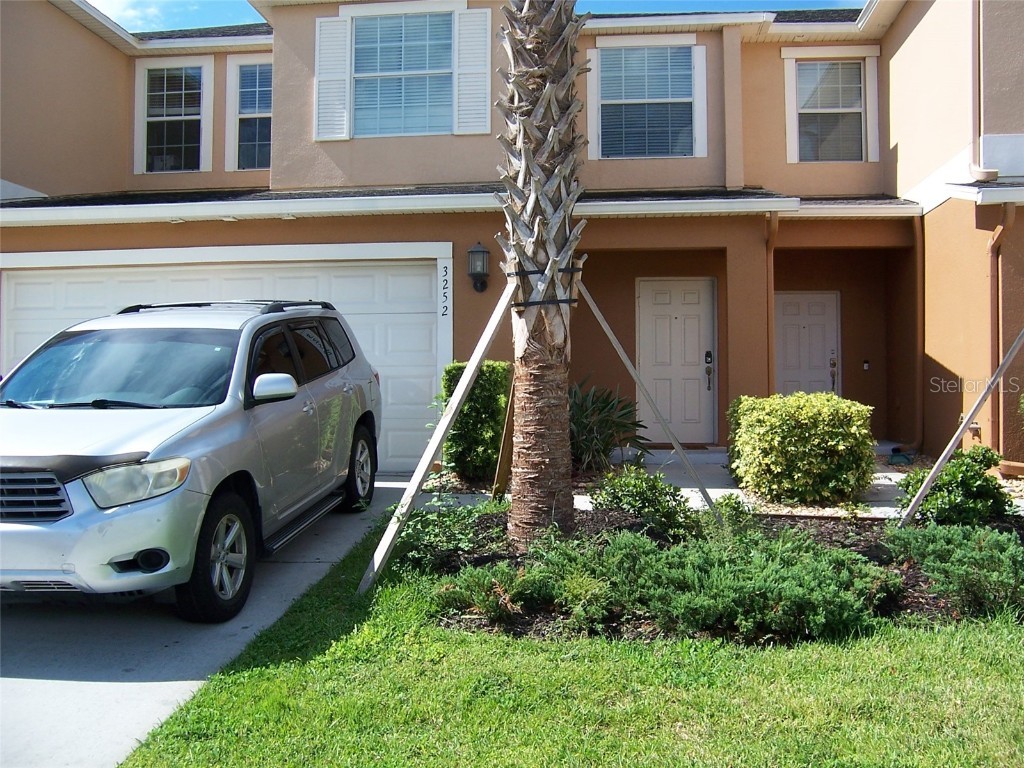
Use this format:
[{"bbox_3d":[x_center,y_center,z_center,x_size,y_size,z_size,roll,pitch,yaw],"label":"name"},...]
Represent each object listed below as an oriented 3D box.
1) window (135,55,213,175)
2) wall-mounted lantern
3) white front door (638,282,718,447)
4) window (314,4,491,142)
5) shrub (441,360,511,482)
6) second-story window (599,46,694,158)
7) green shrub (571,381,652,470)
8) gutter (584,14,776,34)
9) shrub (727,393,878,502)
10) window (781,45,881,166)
[{"bbox_3d":[-4.612,-3.672,13.300,1.100,1.570,0.120,0,0,6],"label":"window"},{"bbox_3d":[-0.327,-1.155,9.680,0.215,0.480,0.250,0,0,6],"label":"wall-mounted lantern"},{"bbox_3d":[2.068,-0.289,12.250,0.990,2.080,0.120,0,0,6],"label":"white front door"},{"bbox_3d":[-1.266,-3.614,11.290,2.060,1.560,0.120,0,0,6],"label":"window"},{"bbox_3d":[-0.323,0.347,9.400,0.650,1.120,0.650,0,0,6],"label":"shrub"},{"bbox_3d":[1.721,-3.608,12.490,1.220,1.430,0.100,0,0,6],"label":"second-story window"},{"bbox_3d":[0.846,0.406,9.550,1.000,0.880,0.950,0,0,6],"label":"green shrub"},{"bbox_3d":[1.948,-4.512,12.150,2.500,0.140,0.150,0,0,6],"label":"gutter"},{"bbox_3d":[2.592,0.572,8.800,1.130,0.920,1.000,0,0,6],"label":"shrub"},{"bbox_3d":[4.532,-3.964,13.870,1.320,1.620,0.120,0,0,6],"label":"window"}]

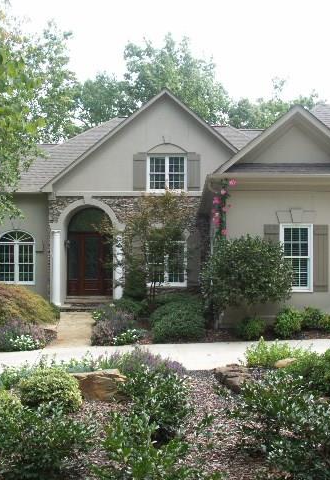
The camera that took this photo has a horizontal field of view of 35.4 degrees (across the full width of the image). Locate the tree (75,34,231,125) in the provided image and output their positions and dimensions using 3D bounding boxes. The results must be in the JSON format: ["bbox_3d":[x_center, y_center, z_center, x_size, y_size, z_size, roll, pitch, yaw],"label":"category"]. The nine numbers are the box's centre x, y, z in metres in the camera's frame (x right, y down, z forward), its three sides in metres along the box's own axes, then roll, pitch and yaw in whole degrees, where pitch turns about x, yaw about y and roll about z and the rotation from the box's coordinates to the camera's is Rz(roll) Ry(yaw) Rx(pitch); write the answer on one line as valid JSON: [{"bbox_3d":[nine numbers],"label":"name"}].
[{"bbox_3d":[-0.661,-5.600,36.000,10.500,16.800,9.500,0,0,0],"label":"tree"}]

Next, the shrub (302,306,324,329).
[{"bbox_3d":[4.188,2.215,14.700,0.660,0.680,0.640,0,-1,-4],"label":"shrub"}]

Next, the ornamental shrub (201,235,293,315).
[{"bbox_3d":[2.295,0.987,14.400,2.500,2.280,2.100,0,-1,-4],"label":"ornamental shrub"}]

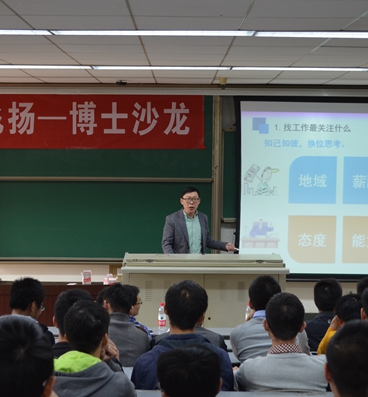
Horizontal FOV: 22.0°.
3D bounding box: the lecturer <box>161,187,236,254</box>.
[{"bbox_3d":[0.128,0.751,8.980,0.680,1.725,0.450,0,3,-12],"label":"lecturer"}]

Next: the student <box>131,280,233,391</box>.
[{"bbox_3d":[-0.011,0.973,4.430,0.480,1.250,0.720,0,3,0],"label":"student"}]

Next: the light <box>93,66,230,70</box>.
[{"bbox_3d":[-0.197,-1.141,8.303,1.224,0.080,0.300,0,3,0],"label":"light"}]

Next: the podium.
[{"bbox_3d":[0.178,1.071,8.470,1.425,1.143,0.720,0,3,0],"label":"podium"}]

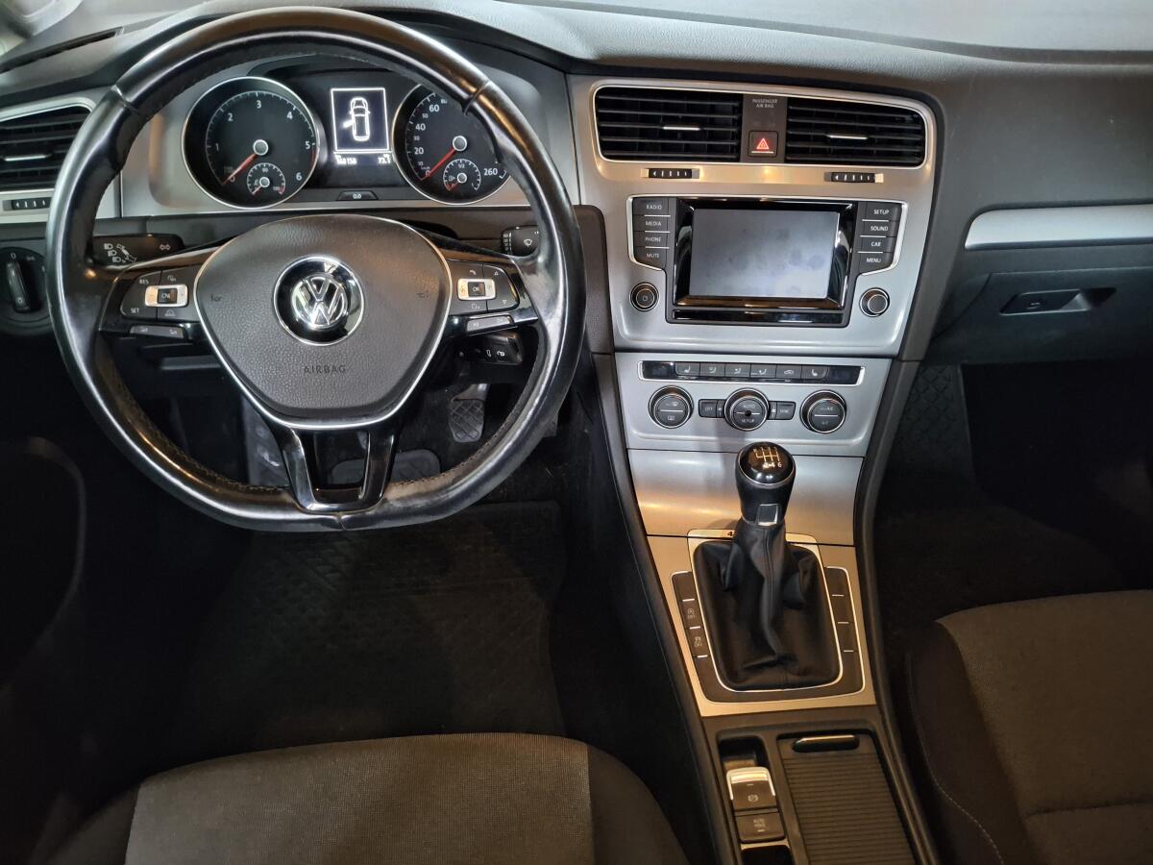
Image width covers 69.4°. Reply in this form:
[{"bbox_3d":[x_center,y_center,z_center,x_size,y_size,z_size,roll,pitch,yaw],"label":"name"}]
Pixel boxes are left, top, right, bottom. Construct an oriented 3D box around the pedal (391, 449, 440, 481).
[{"bbox_3d":[-0.247,0.055,1.270,0.080,0.065,0.030,-1,16,0],"label":"pedal"}]

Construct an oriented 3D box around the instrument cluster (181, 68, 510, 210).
[{"bbox_3d":[-0.200,-0.261,0.745,0.305,0.125,0.060,-2,12,-2],"label":"instrument cluster"}]

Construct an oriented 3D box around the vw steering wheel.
[{"bbox_3d":[-0.176,-0.104,0.599,0.372,0.362,0.090,-2,13,-3],"label":"vw steering wheel"}]

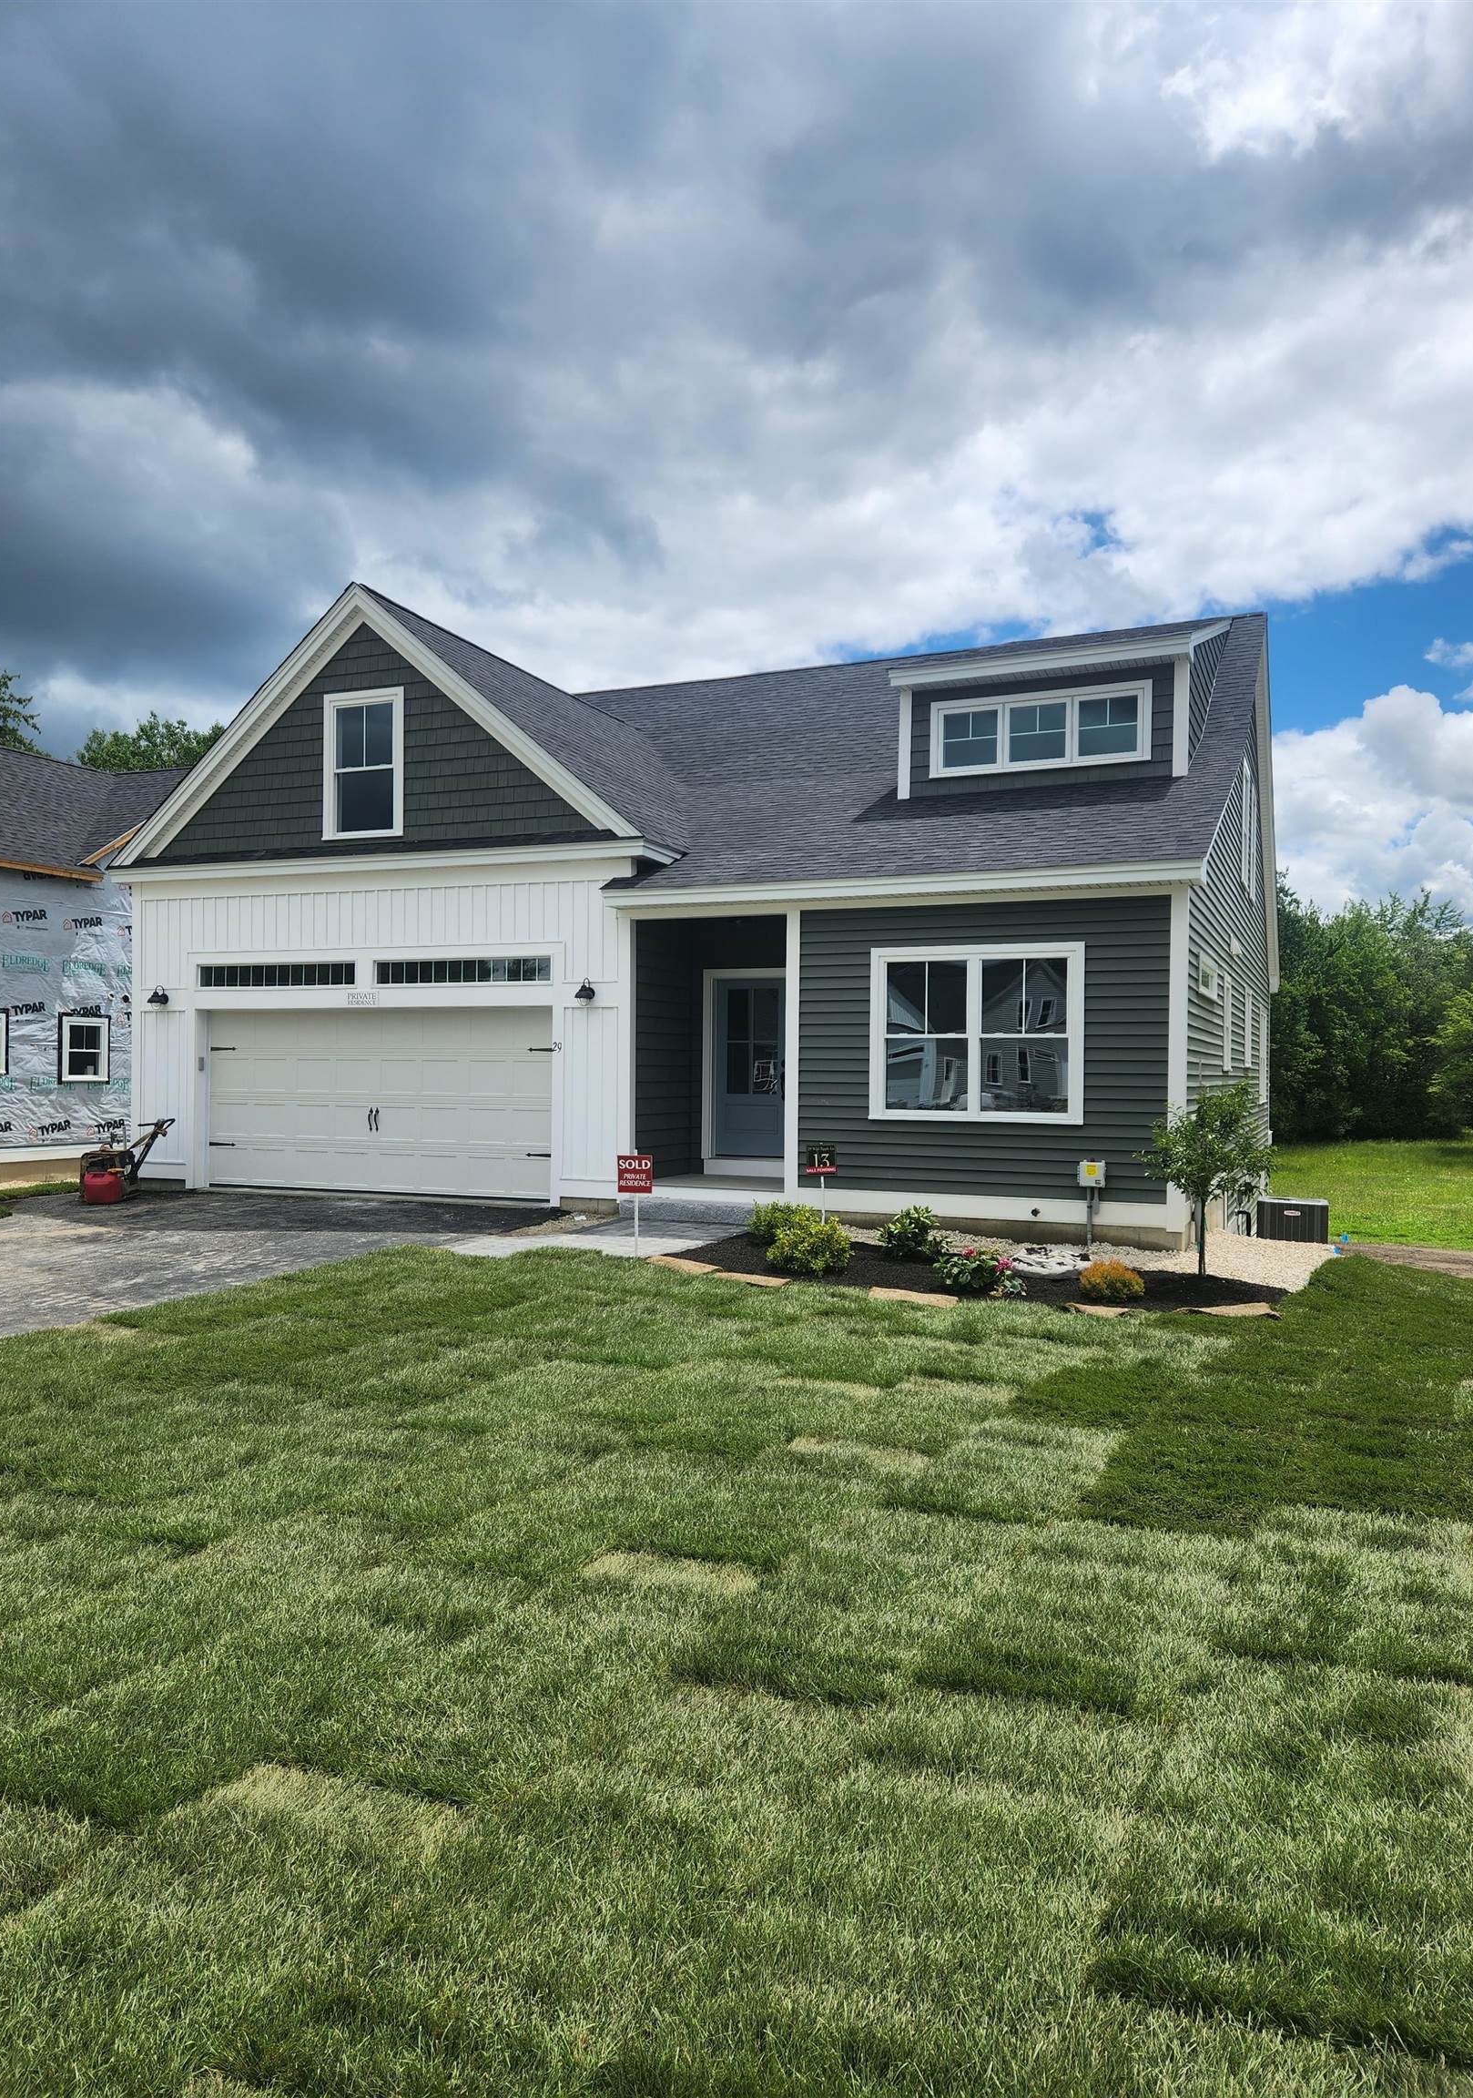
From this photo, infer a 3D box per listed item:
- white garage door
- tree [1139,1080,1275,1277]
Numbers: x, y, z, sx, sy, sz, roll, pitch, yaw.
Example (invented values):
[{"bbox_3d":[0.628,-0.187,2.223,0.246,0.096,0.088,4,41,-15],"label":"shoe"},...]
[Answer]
[{"bbox_3d":[-4.221,0.577,16.134,4.837,2.124,0.070,0,-1,23],"label":"white garage door"},{"bbox_3d":[3.616,0.994,10.785,1.013,1.495,0.963,0,-1,23],"label":"tree"}]

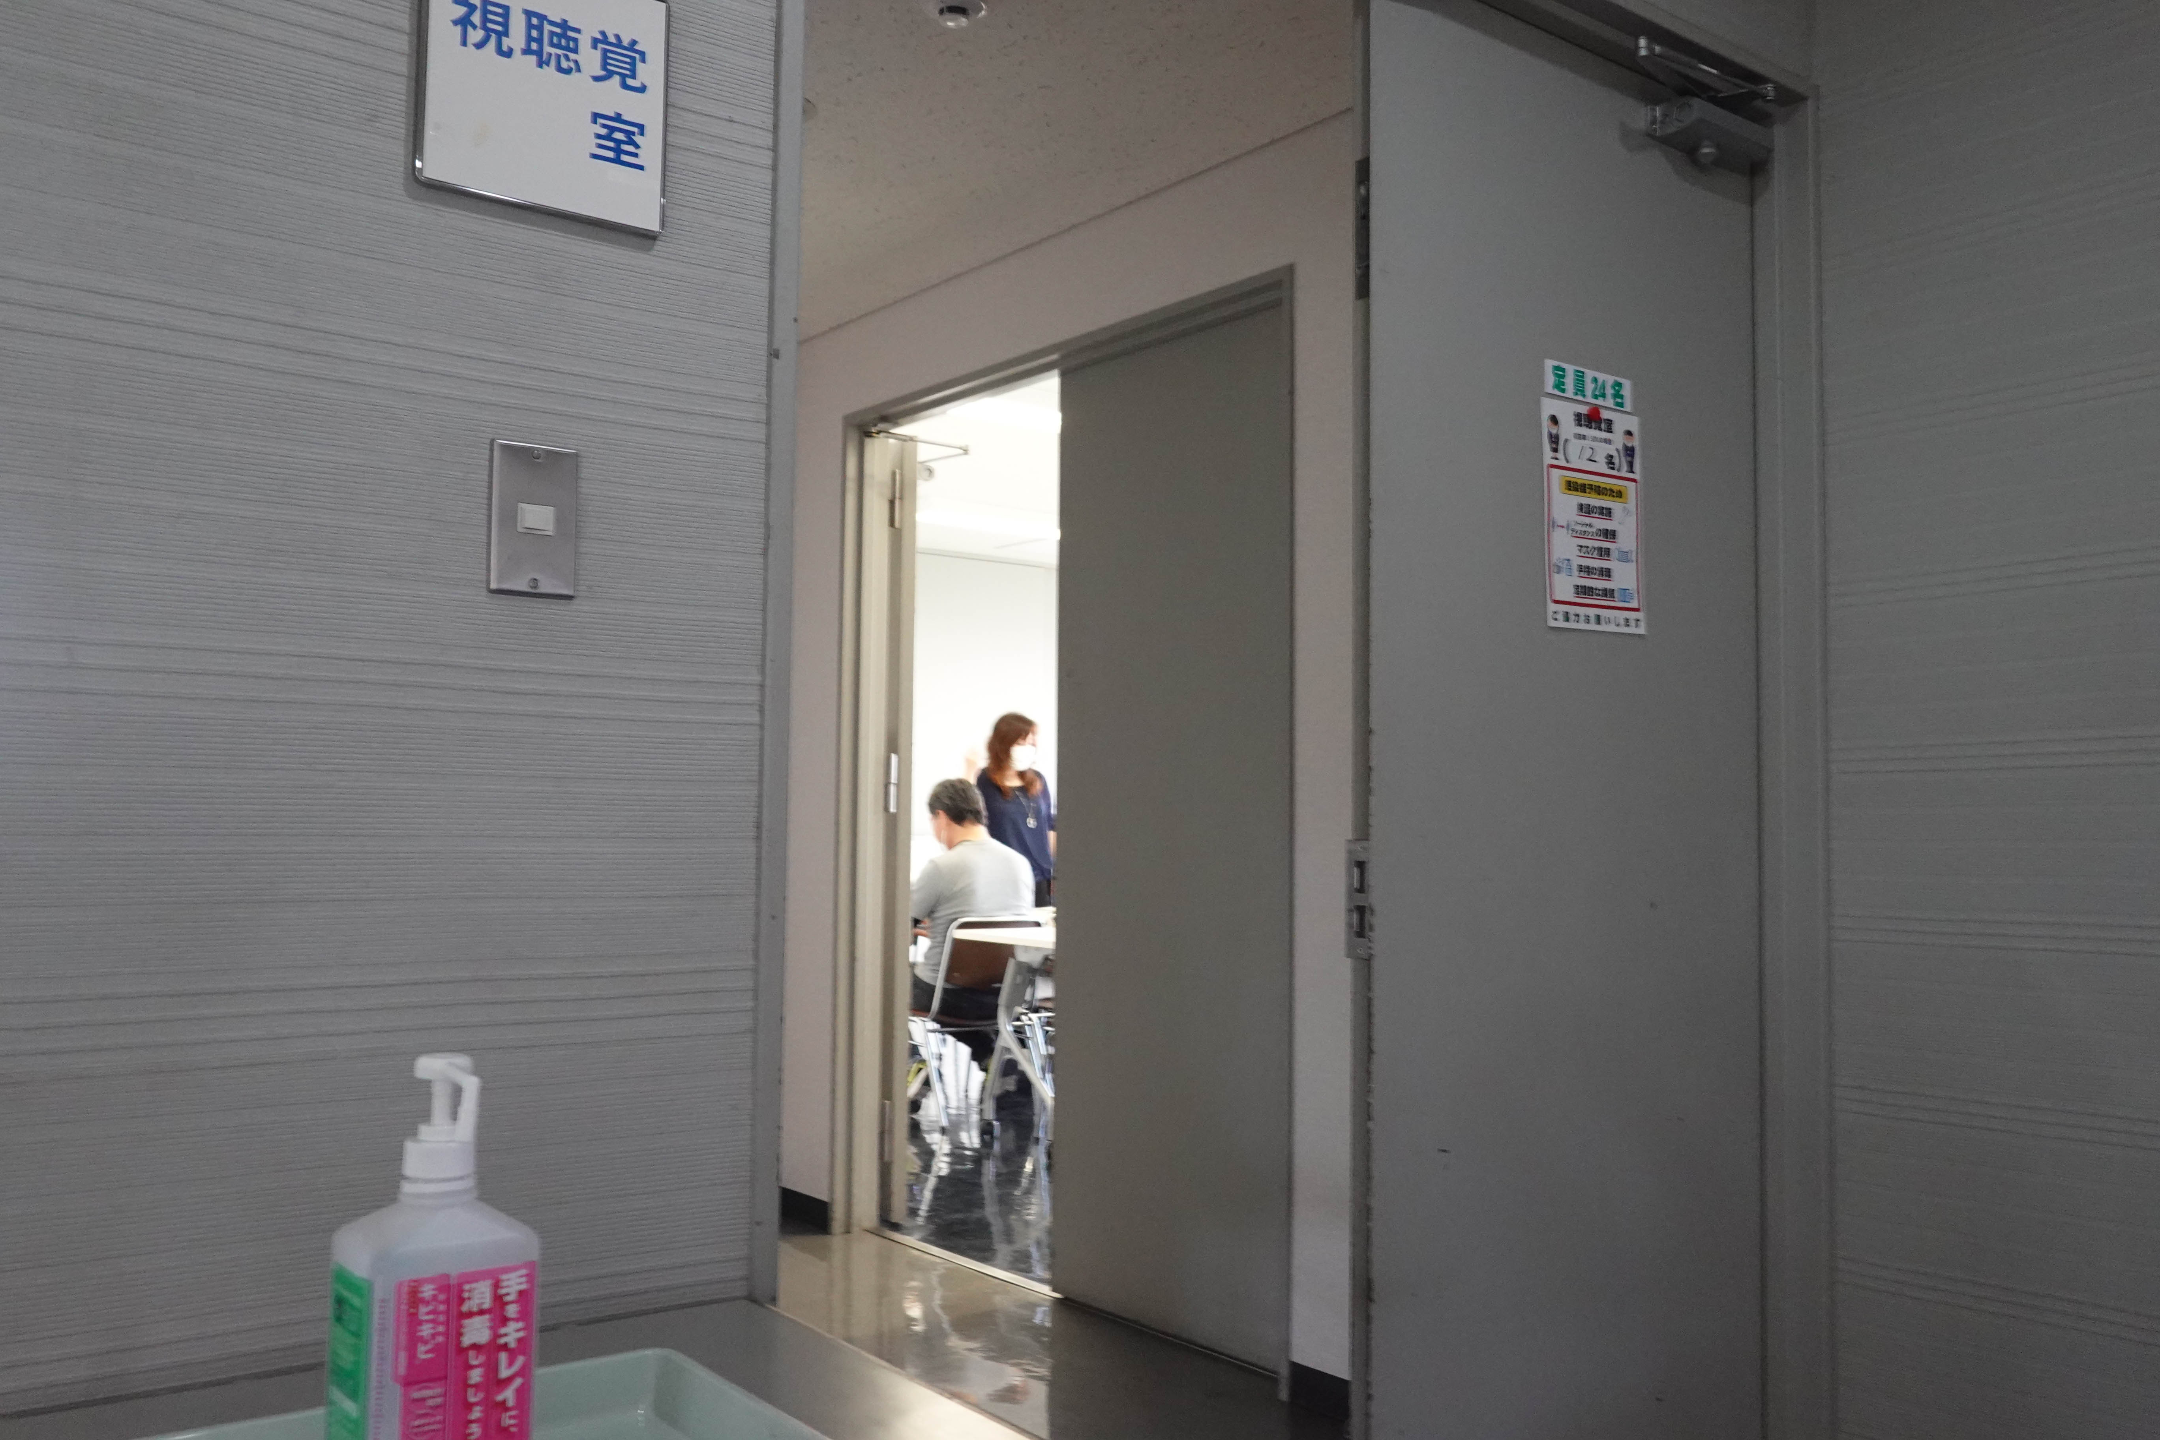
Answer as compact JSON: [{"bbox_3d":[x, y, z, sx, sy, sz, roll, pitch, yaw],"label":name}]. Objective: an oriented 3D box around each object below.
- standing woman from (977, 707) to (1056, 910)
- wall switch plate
[{"bbox_3d":[-0.291,0.774,8.000,0.470,1.619,0.320,3,-4,-38],"label":"standing woman"},{"bbox_3d":[-0.445,-0.163,1.467,0.070,0.120,0.010,3,-4,-38],"label":"wall switch plate"}]

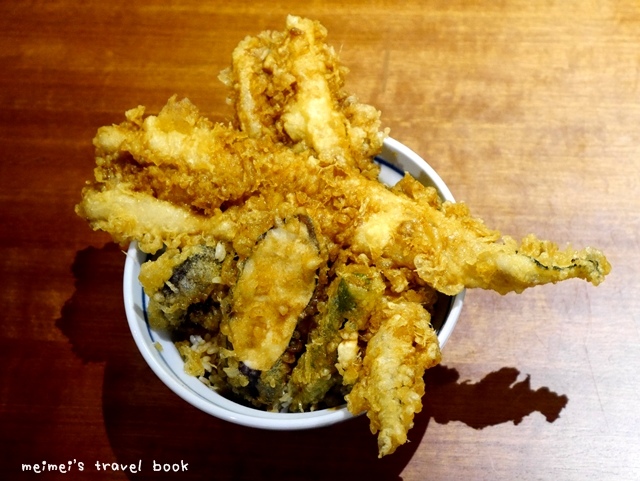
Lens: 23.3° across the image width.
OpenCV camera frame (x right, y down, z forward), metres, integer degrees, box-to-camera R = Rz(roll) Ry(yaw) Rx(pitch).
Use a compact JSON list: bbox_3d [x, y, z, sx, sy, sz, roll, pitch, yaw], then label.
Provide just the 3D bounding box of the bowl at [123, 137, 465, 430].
[{"bbox_3d":[-0.006,0.030,0.724,0.155,0.076,0.155,-4,61,7],"label":"bowl"}]

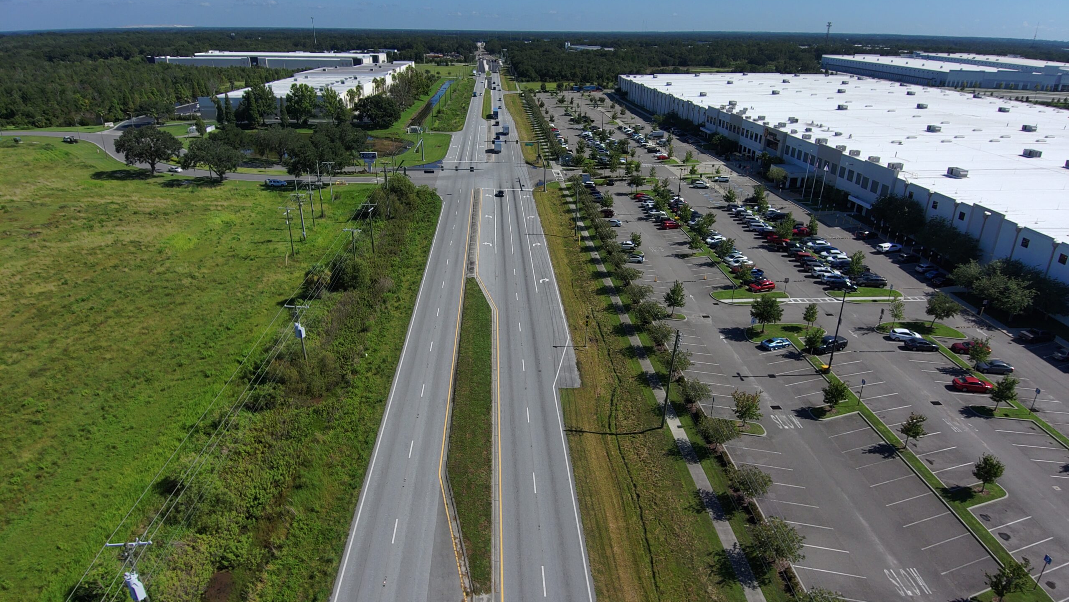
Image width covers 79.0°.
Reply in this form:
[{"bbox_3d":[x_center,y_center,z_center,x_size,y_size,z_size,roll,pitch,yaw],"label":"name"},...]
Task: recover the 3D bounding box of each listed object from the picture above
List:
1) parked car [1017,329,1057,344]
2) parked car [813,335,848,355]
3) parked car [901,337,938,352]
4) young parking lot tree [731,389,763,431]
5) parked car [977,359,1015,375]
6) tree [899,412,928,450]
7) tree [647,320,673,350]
[{"bbox_3d":[73.825,4.812,94.979,4.950,1.750,1.930,-7,24,-17],"label":"parked car"},{"bbox_3d":[41.475,6.116,91.094,5.150,1.780,1.900,-6,24,-16],"label":"parked car"},{"bbox_3d":[55.782,6.230,93.299,4.650,1.430,1.830,4,23,7],"label":"parked car"},{"bbox_3d":[23.779,12.055,72.666,3.500,4.750,3.500,-1,23,-3],"label":"young parking lot tree"},{"bbox_3d":[62.123,8.768,87.438,4.650,1.430,1.830,5,23,10],"label":"parked car"},{"bbox_3d":[40.838,14.201,69.948,3.078,4.373,2.986,16,27,31],"label":"tree"},{"bbox_3d":[17.506,4.857,90.159,3.500,4.200,3.500,-1,23,-3],"label":"tree"}]

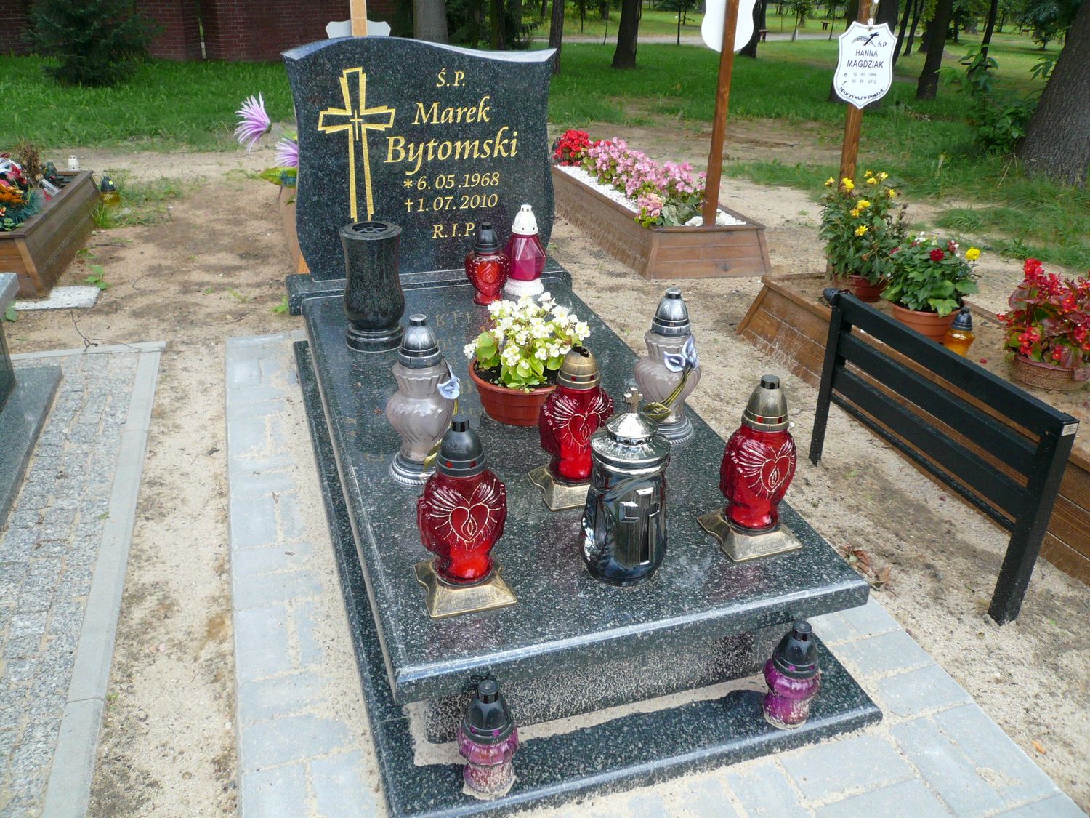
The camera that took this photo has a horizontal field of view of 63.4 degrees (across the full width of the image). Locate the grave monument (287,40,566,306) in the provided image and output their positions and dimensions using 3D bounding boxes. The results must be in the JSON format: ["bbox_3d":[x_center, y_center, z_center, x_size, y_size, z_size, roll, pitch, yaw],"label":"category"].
[{"bbox_3d":[-0.356,-0.713,2.688,0.890,0.769,0.185,-7,28,-17],"label":"grave monument"}]

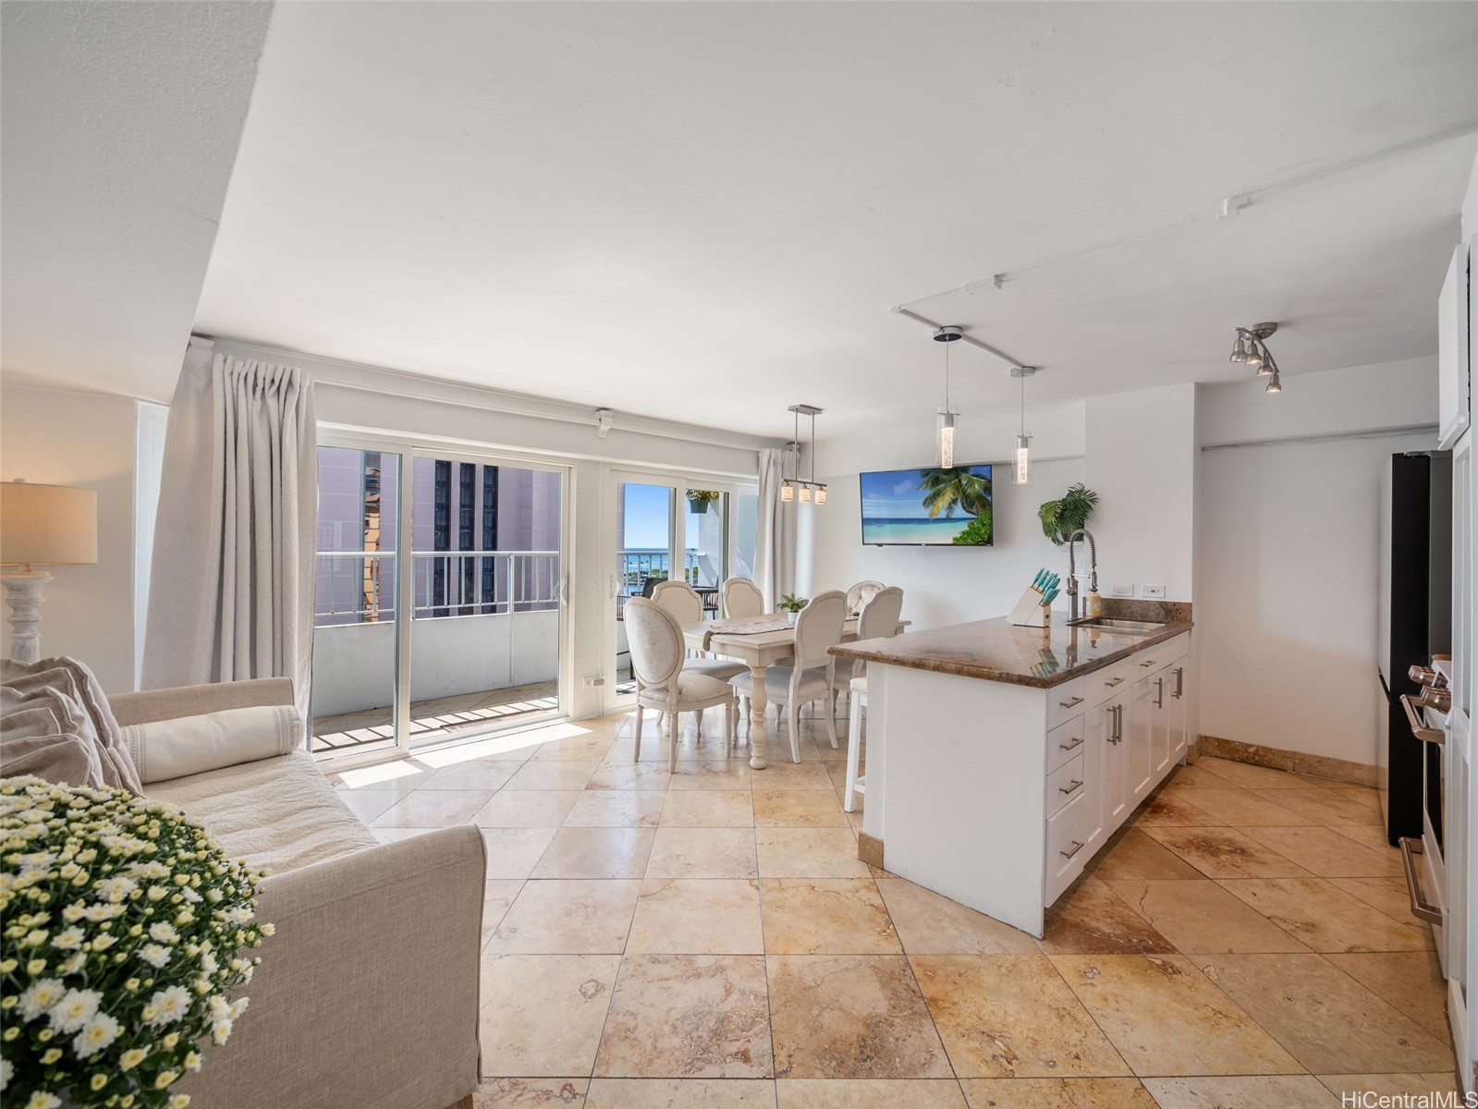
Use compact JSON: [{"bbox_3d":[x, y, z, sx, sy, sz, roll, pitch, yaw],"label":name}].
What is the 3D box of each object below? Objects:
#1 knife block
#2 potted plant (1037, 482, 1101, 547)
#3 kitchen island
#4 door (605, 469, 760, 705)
[{"bbox_3d":[1.678,0.293,3.474,0.100,0.236,0.200,-1,1,-45],"label":"knife block"},{"bbox_3d":[2.294,-0.282,4.168,0.370,0.410,0.300,0,1,41],"label":"potted plant"},{"bbox_3d":[1.665,0.873,3.274,2.560,0.905,0.890,0,0,-44],"label":"kitchen island"},{"bbox_3d":[-0.442,0.296,5.572,1.820,2.000,0.110,-1,1,-45],"label":"door"}]

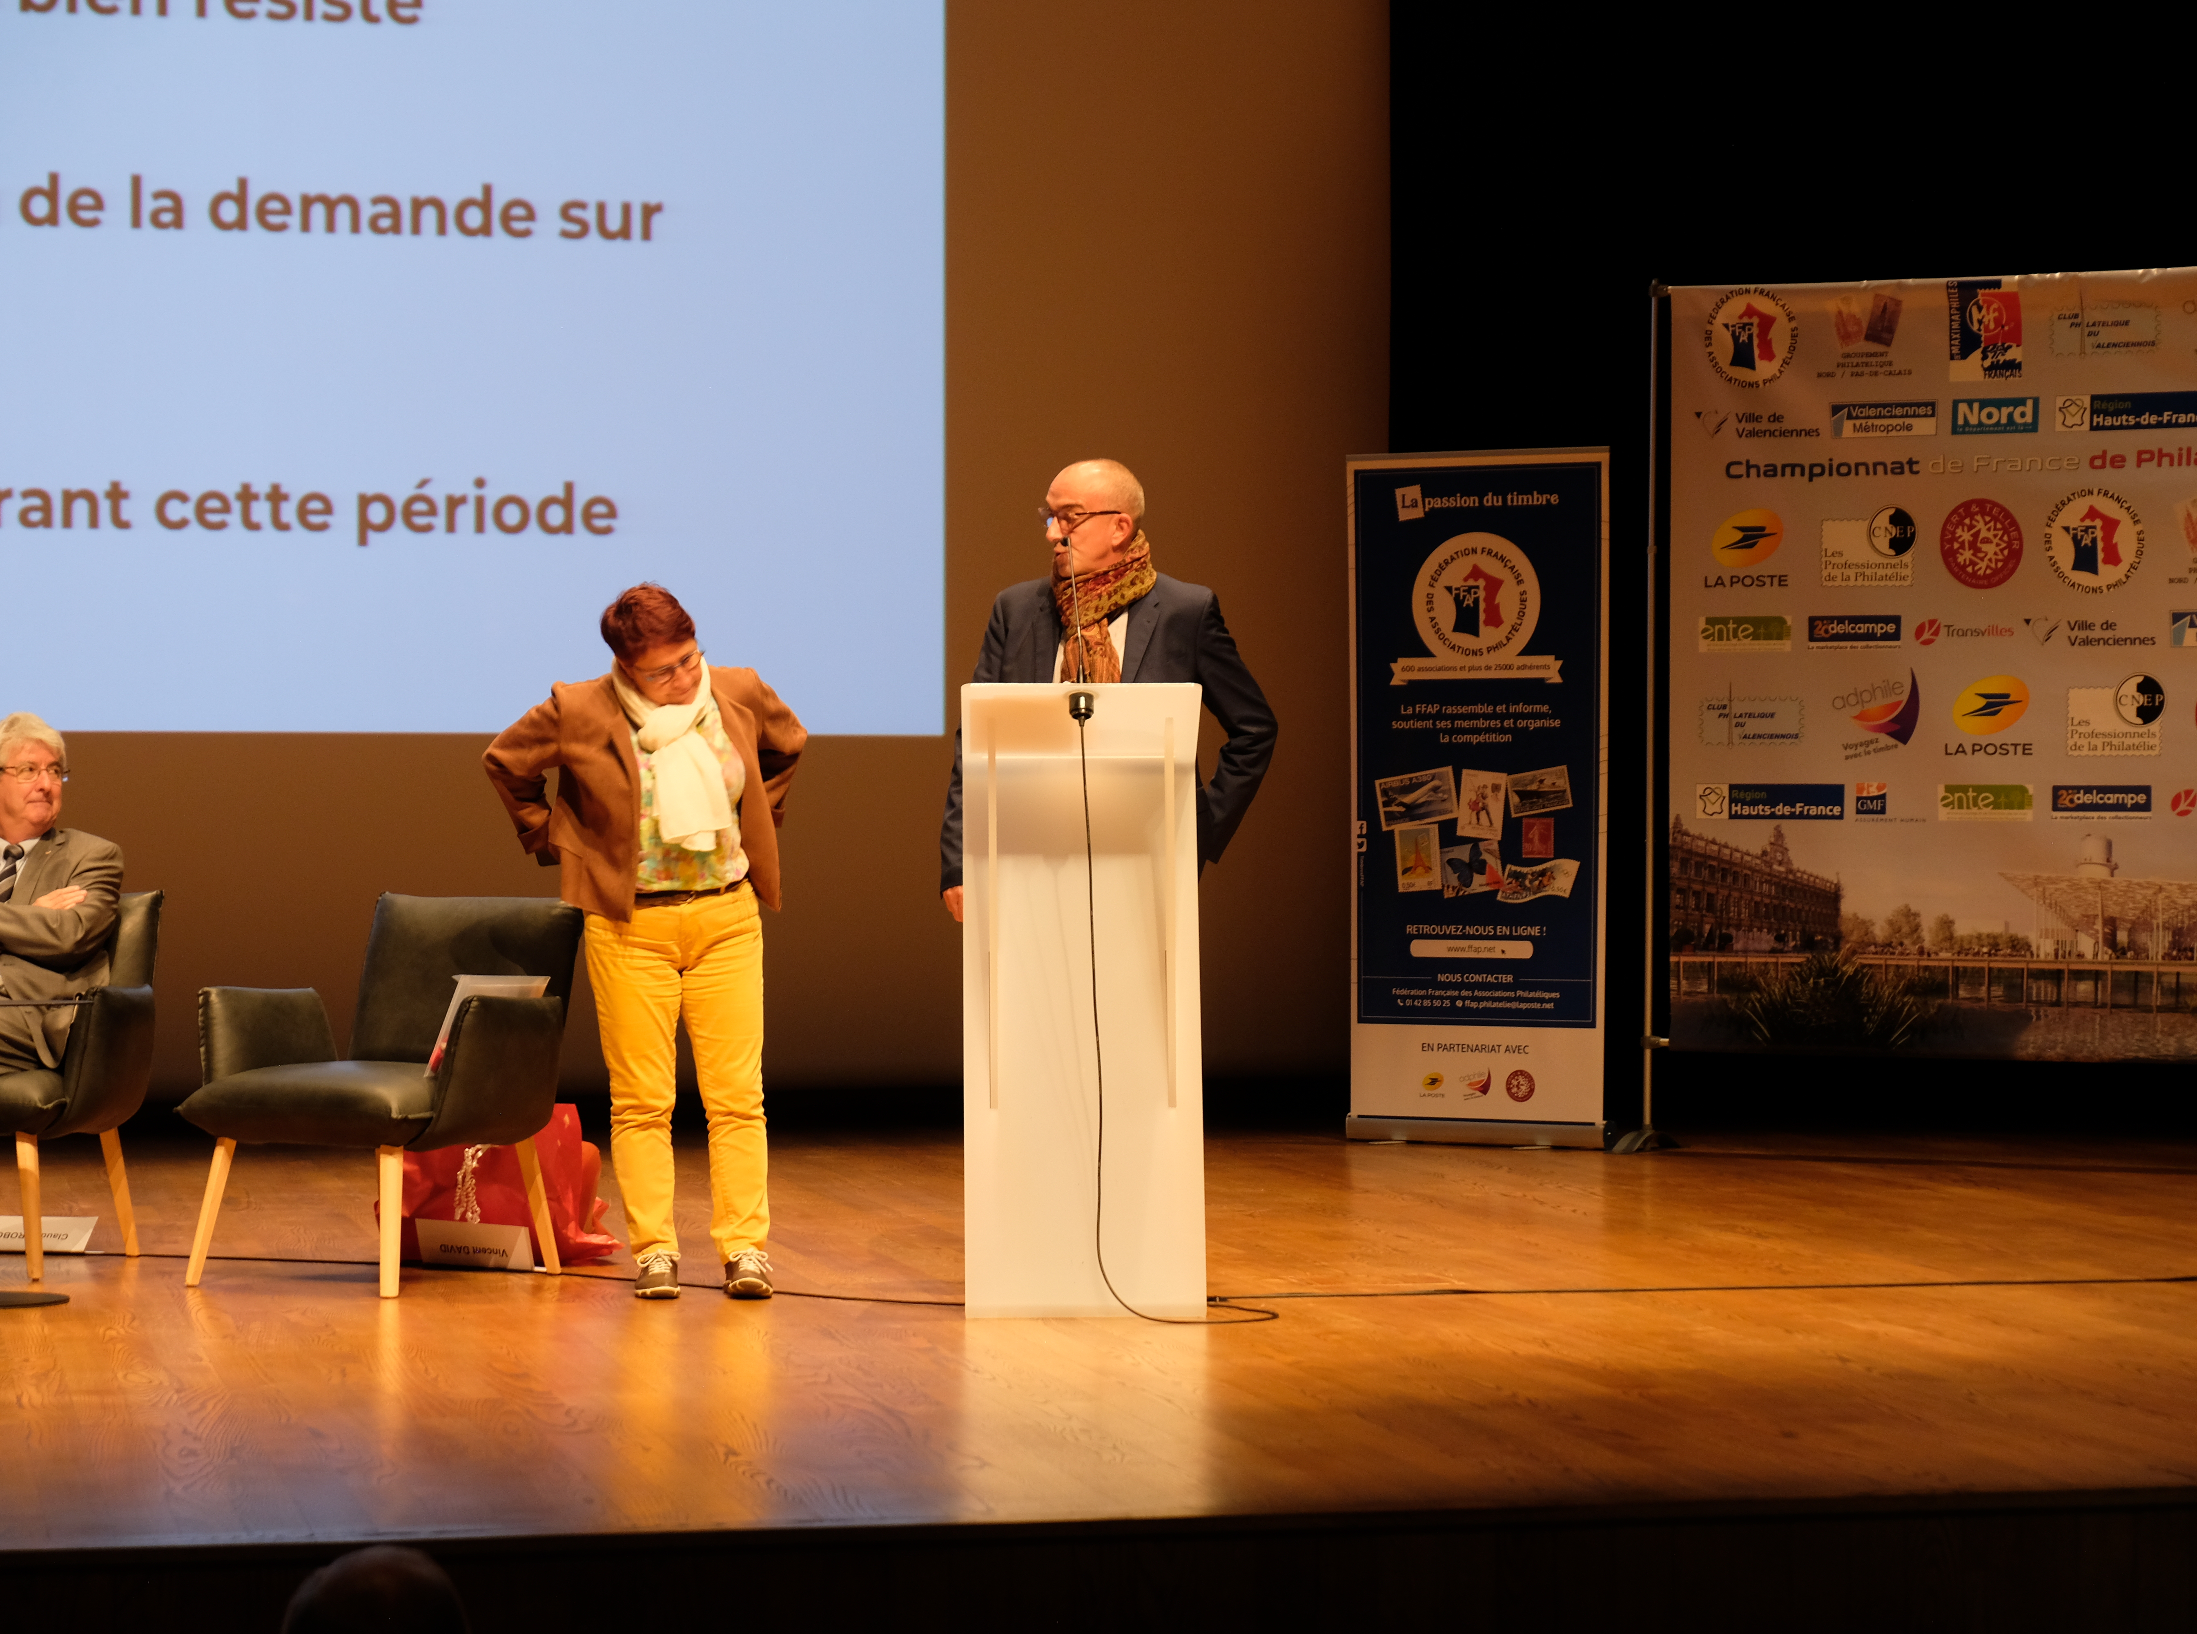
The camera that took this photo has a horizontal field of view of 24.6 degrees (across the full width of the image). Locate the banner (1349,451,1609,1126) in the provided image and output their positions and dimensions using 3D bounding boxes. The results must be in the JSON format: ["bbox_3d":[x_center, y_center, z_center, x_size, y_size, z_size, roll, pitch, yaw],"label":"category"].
[{"bbox_3d":[1.140,-0.085,15.100,0.850,2.040,0.080,0,0,26],"label":"banner"}]

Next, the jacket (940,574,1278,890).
[{"bbox_3d":[0.022,-0.165,10.750,0.720,0.710,0.330,0,0,9],"label":"jacket"}]

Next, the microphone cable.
[{"bbox_3d":[0.150,0.380,10.200,0.410,1.270,0.350,0,0,0],"label":"microphone cable"}]

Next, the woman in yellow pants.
[{"bbox_3d":[-0.964,0.254,10.750,0.690,1.505,0.420,0,0,-6],"label":"woman in yellow pants"}]

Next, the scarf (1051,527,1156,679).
[{"bbox_3d":[0.015,-0.400,10.680,0.230,0.400,0.220,0,0,9],"label":"scarf"}]

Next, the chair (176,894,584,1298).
[{"bbox_3d":[-1.550,0.588,10.960,0.640,0.830,0.680,0,0,27],"label":"chair"}]

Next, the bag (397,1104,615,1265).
[{"bbox_3d":[-1.350,0.820,11.500,0.480,0.380,0.300,0,0,-11],"label":"bag"}]

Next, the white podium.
[{"bbox_3d":[-0.030,0.370,10.340,0.490,1.280,0.420,0,0,-2],"label":"white podium"}]

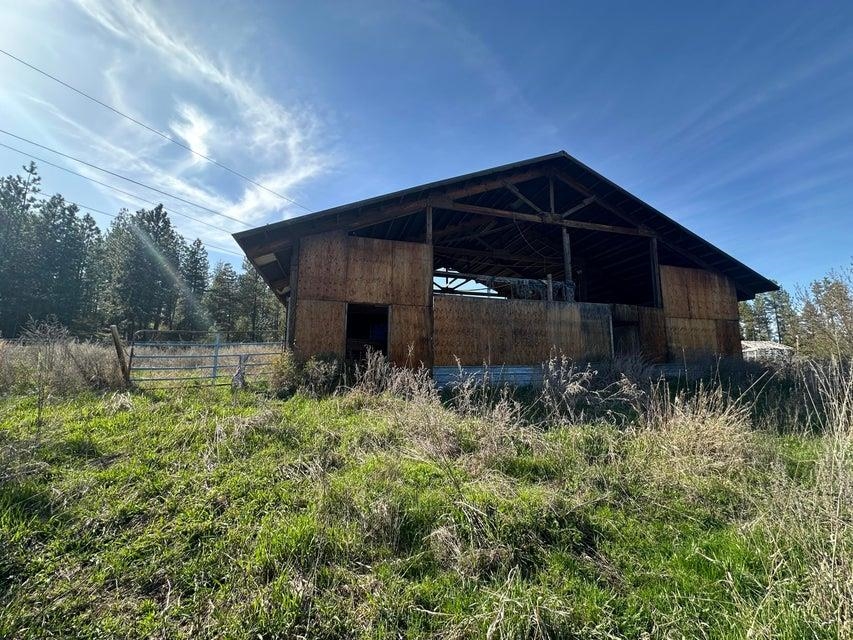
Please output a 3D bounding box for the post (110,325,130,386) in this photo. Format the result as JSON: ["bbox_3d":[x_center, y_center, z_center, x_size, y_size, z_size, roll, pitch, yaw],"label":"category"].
[{"bbox_3d":[-6.671,0.782,7.520,0.115,1.367,0.115,-12,3,-36],"label":"post"}]

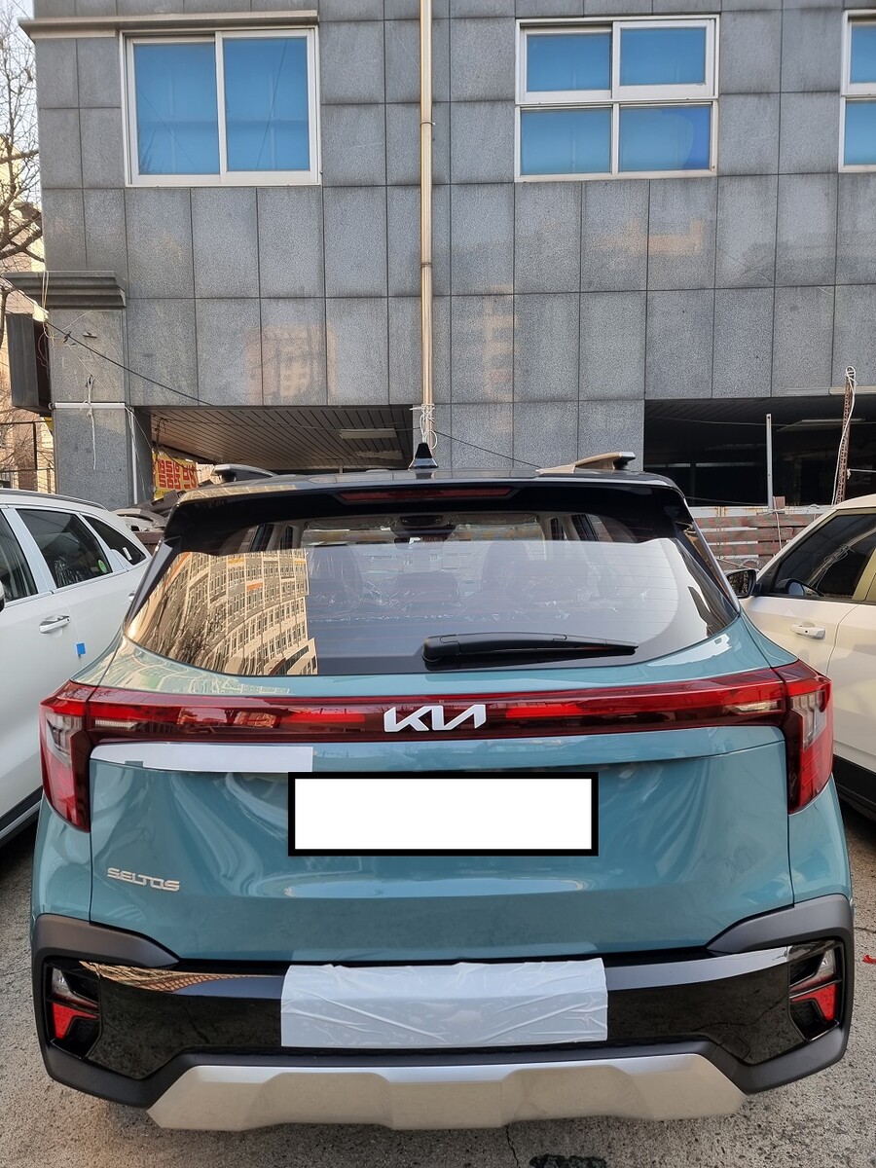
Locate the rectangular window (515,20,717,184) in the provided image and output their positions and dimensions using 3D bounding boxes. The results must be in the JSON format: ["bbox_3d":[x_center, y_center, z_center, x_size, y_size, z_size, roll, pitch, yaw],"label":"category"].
[{"bbox_3d":[1.625,-4.402,7.377,1.828,1.398,0.120,0,5,1],"label":"rectangular window"}]

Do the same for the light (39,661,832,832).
[{"bbox_3d":[-0.001,0.326,1.688,1.670,0.280,0.260,-2,5,0],"label":"light"}]

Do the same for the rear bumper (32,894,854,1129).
[{"bbox_3d":[0.020,0.881,1.764,1.780,0.370,0.440,-2,5,0],"label":"rear bumper"}]

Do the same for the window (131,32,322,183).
[{"bbox_3d":[-1.983,-4.363,7.447,1.807,1.382,0.120,0,5,1],"label":"window"}]

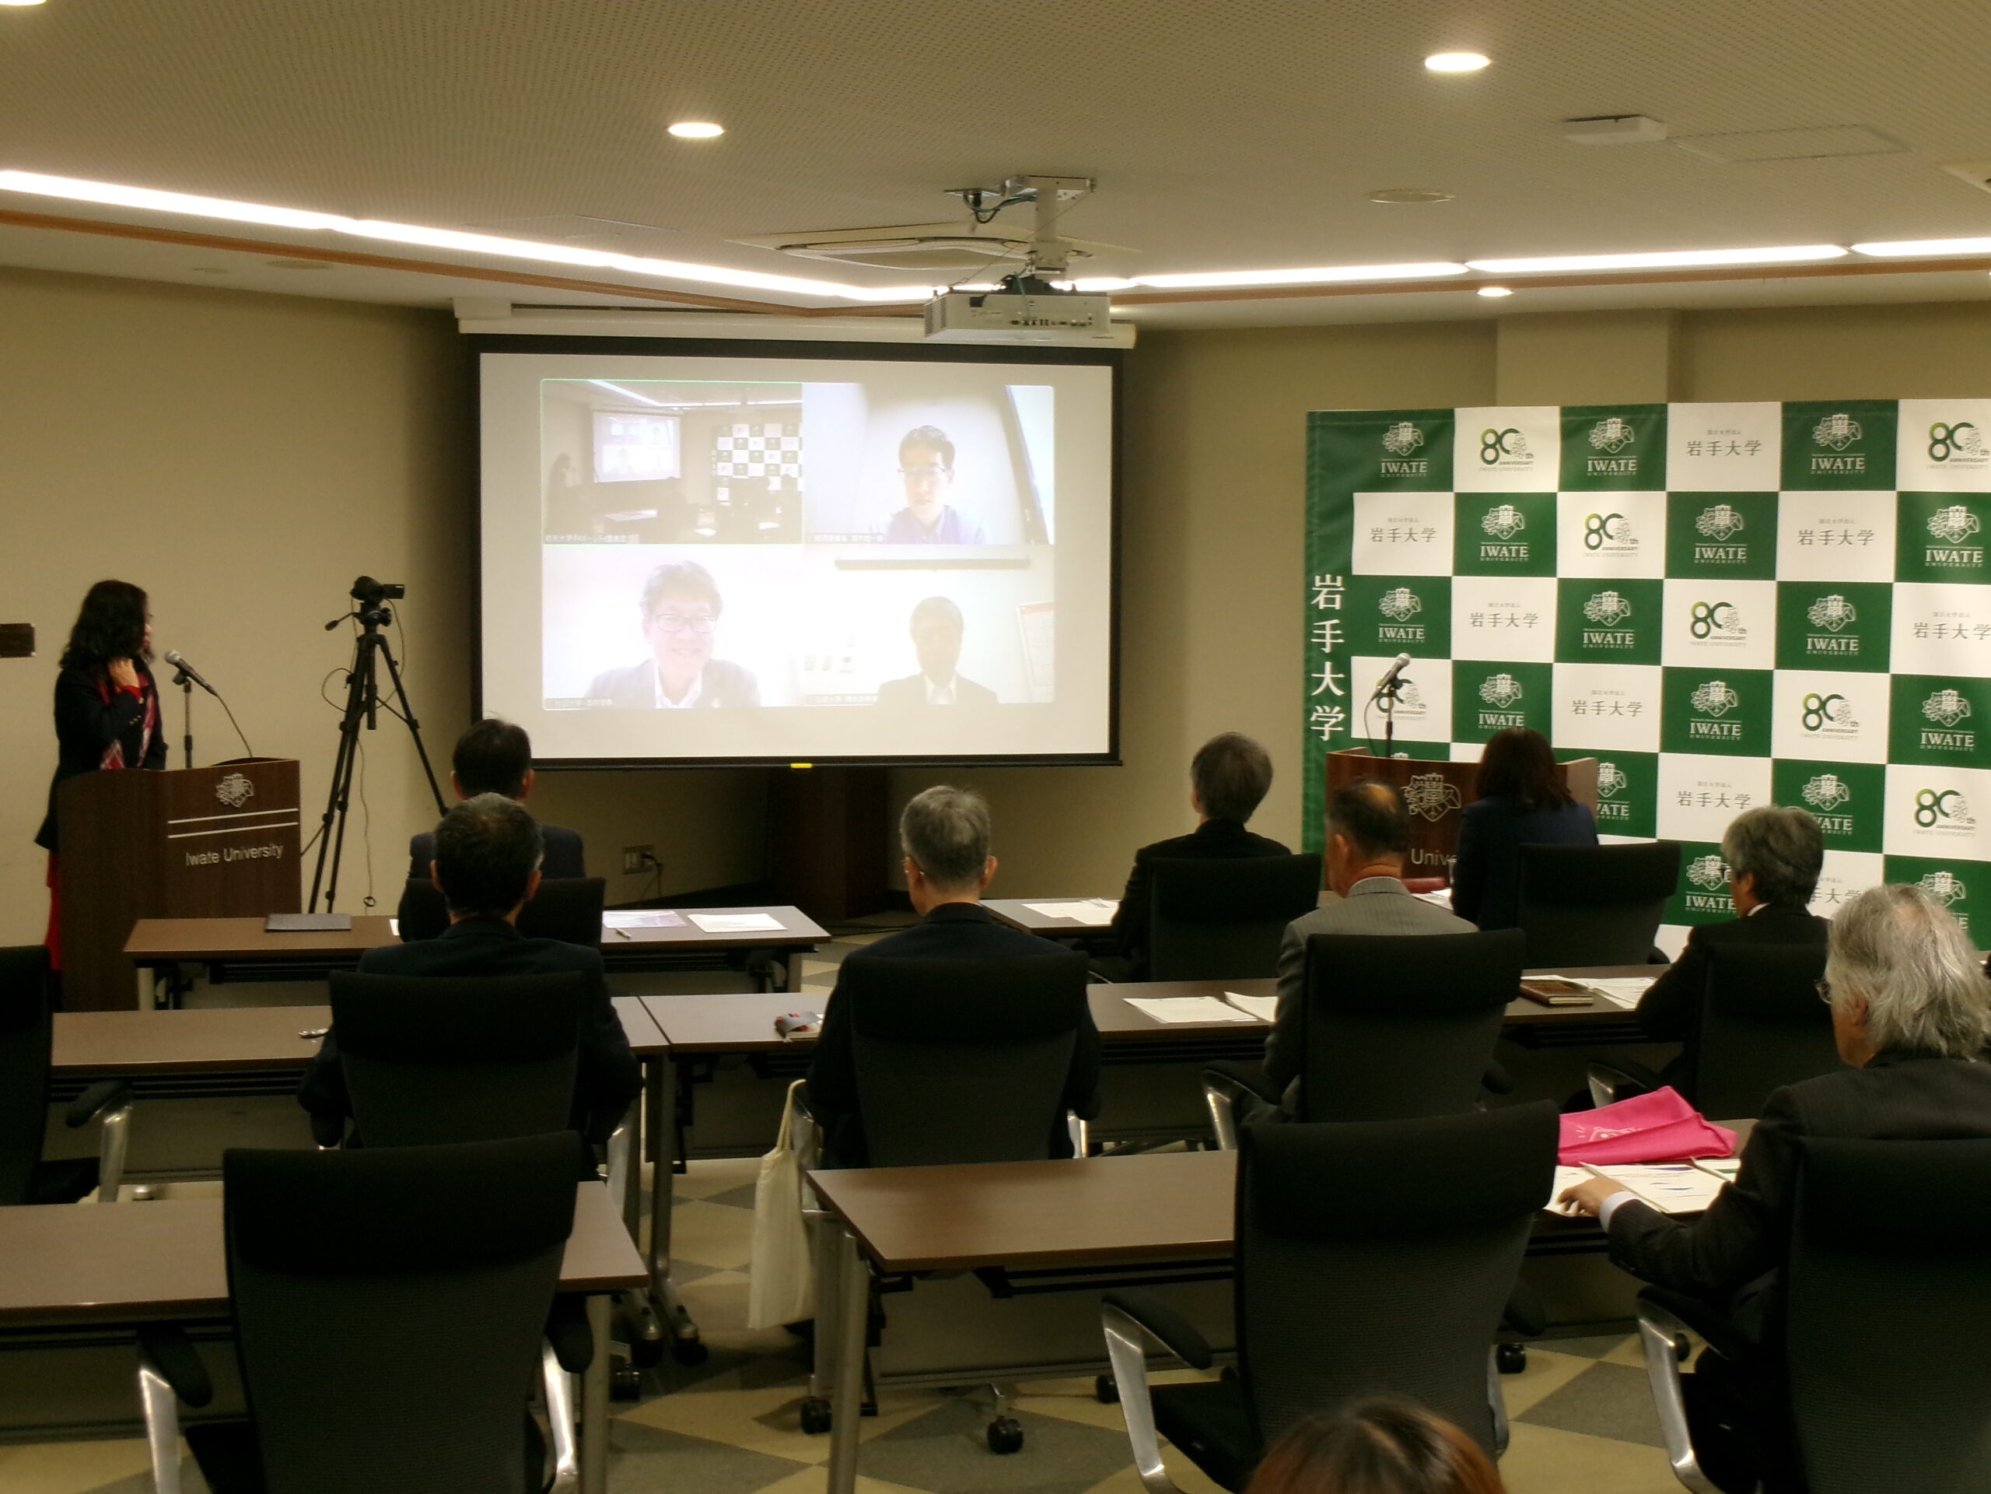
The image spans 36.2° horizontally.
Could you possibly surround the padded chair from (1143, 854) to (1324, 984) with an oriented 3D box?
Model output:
[{"bbox_3d":[0.499,0.734,7.930,0.620,0.970,0.650,-1,4,-15],"label":"padded chair"}]

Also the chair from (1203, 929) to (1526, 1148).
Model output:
[{"bbox_3d":[0.783,0.840,6.495,0.660,0.980,0.660,-1,6,-16],"label":"chair"}]

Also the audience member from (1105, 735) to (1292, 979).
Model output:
[{"bbox_3d":[0.524,0.574,8.037,0.540,1.280,0.750,-1,4,-14],"label":"audience member"}]

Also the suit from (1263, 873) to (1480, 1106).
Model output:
[{"bbox_3d":[0.781,0.563,6.449,0.520,0.660,0.500,-1,5,-15],"label":"suit"}]

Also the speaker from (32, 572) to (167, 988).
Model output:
[{"bbox_3d":[-2.662,0.278,9.066,0.320,1.570,0.450,2,5,15],"label":"speaker"}]

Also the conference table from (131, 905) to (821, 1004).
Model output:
[{"bbox_3d":[-1.351,0.824,8.001,1.780,0.700,0.600,-1,5,-12],"label":"conference table"}]

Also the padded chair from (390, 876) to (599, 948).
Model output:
[{"bbox_3d":[-1.191,0.758,7.315,0.620,0.970,0.650,0,4,-13],"label":"padded chair"}]

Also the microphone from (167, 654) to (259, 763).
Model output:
[{"bbox_3d":[-2.309,-0.111,8.899,0.260,0.360,0.150,4,6,32],"label":"microphone"}]

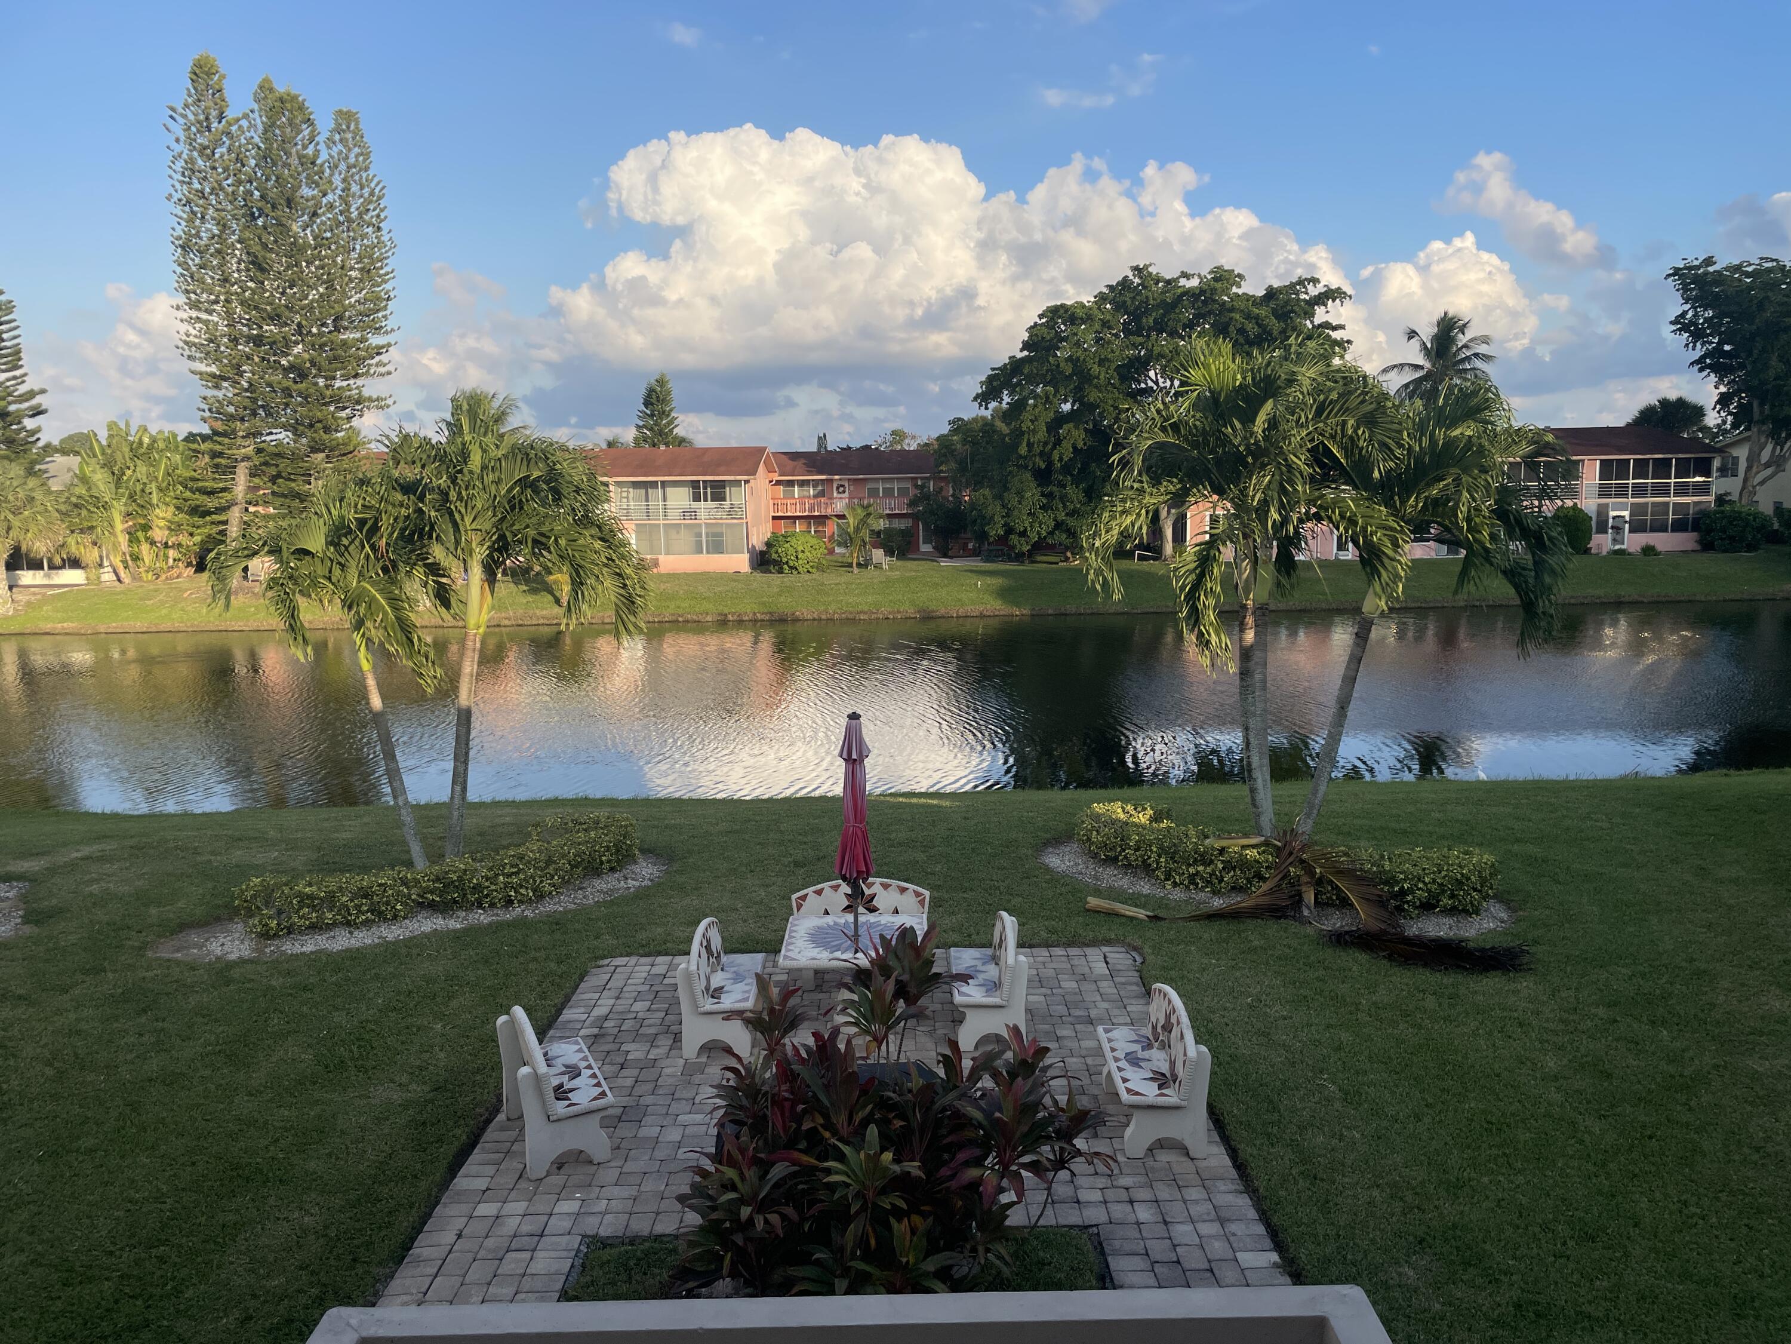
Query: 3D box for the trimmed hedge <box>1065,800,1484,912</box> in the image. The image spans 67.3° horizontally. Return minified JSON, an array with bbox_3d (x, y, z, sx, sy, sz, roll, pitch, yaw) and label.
[{"bbox_3d":[4.003,1.959,14.230,4.650,0.460,1.750,5,10,39],"label":"trimmed hedge"}]

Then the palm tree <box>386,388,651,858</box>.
[{"bbox_3d":[-4.152,-0.385,14.869,2.810,5.386,3.000,-3,8,-15],"label":"palm tree"}]

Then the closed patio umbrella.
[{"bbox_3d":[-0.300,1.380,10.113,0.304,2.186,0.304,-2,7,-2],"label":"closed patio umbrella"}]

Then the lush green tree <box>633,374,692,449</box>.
[{"bbox_3d":[-17.734,-16.009,103.772,5.010,13.788,5.010,-3,8,-9],"label":"lush green tree"}]

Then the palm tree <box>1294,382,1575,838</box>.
[{"bbox_3d":[5.949,-0.531,14.866,2.852,5.226,3.000,2,8,22],"label":"palm tree"}]

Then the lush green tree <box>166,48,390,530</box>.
[{"bbox_3d":[-33.204,-18.752,73.134,11.388,28.049,10.000,-5,8,-23],"label":"lush green tree"}]

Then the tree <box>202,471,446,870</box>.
[{"bbox_3d":[-6.267,0.097,14.827,2.394,4.535,2.700,-4,8,-23],"label":"tree"}]

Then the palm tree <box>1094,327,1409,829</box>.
[{"bbox_3d":[3.893,-0.757,14.833,3.456,5.773,3.400,1,8,15],"label":"palm tree"}]

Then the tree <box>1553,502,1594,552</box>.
[{"bbox_3d":[37.625,-7.929,74.663,2.082,2.839,2.082,2,8,27],"label":"tree"}]

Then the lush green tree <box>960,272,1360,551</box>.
[{"bbox_3d":[14.905,-15.063,78.737,23.084,16.941,19.000,0,8,11],"label":"lush green tree"}]

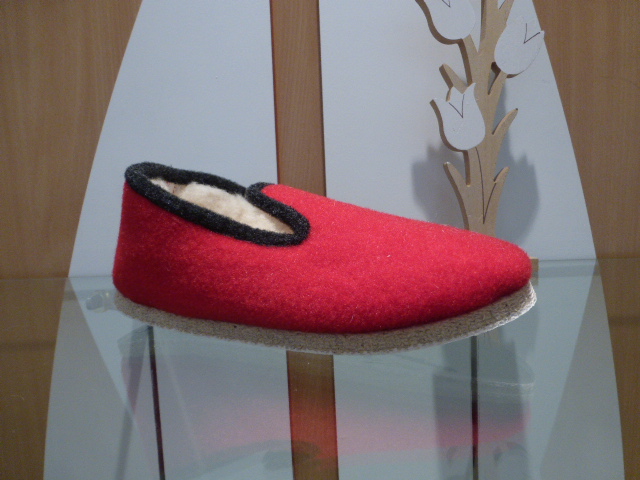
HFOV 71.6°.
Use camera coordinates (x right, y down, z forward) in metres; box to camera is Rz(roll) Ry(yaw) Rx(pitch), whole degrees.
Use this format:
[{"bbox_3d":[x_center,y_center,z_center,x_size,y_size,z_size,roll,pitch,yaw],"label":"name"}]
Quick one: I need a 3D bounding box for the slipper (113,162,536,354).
[{"bbox_3d":[-0.017,-0.001,0.269,0.265,0.105,0.094,-1,6,19],"label":"slipper"}]

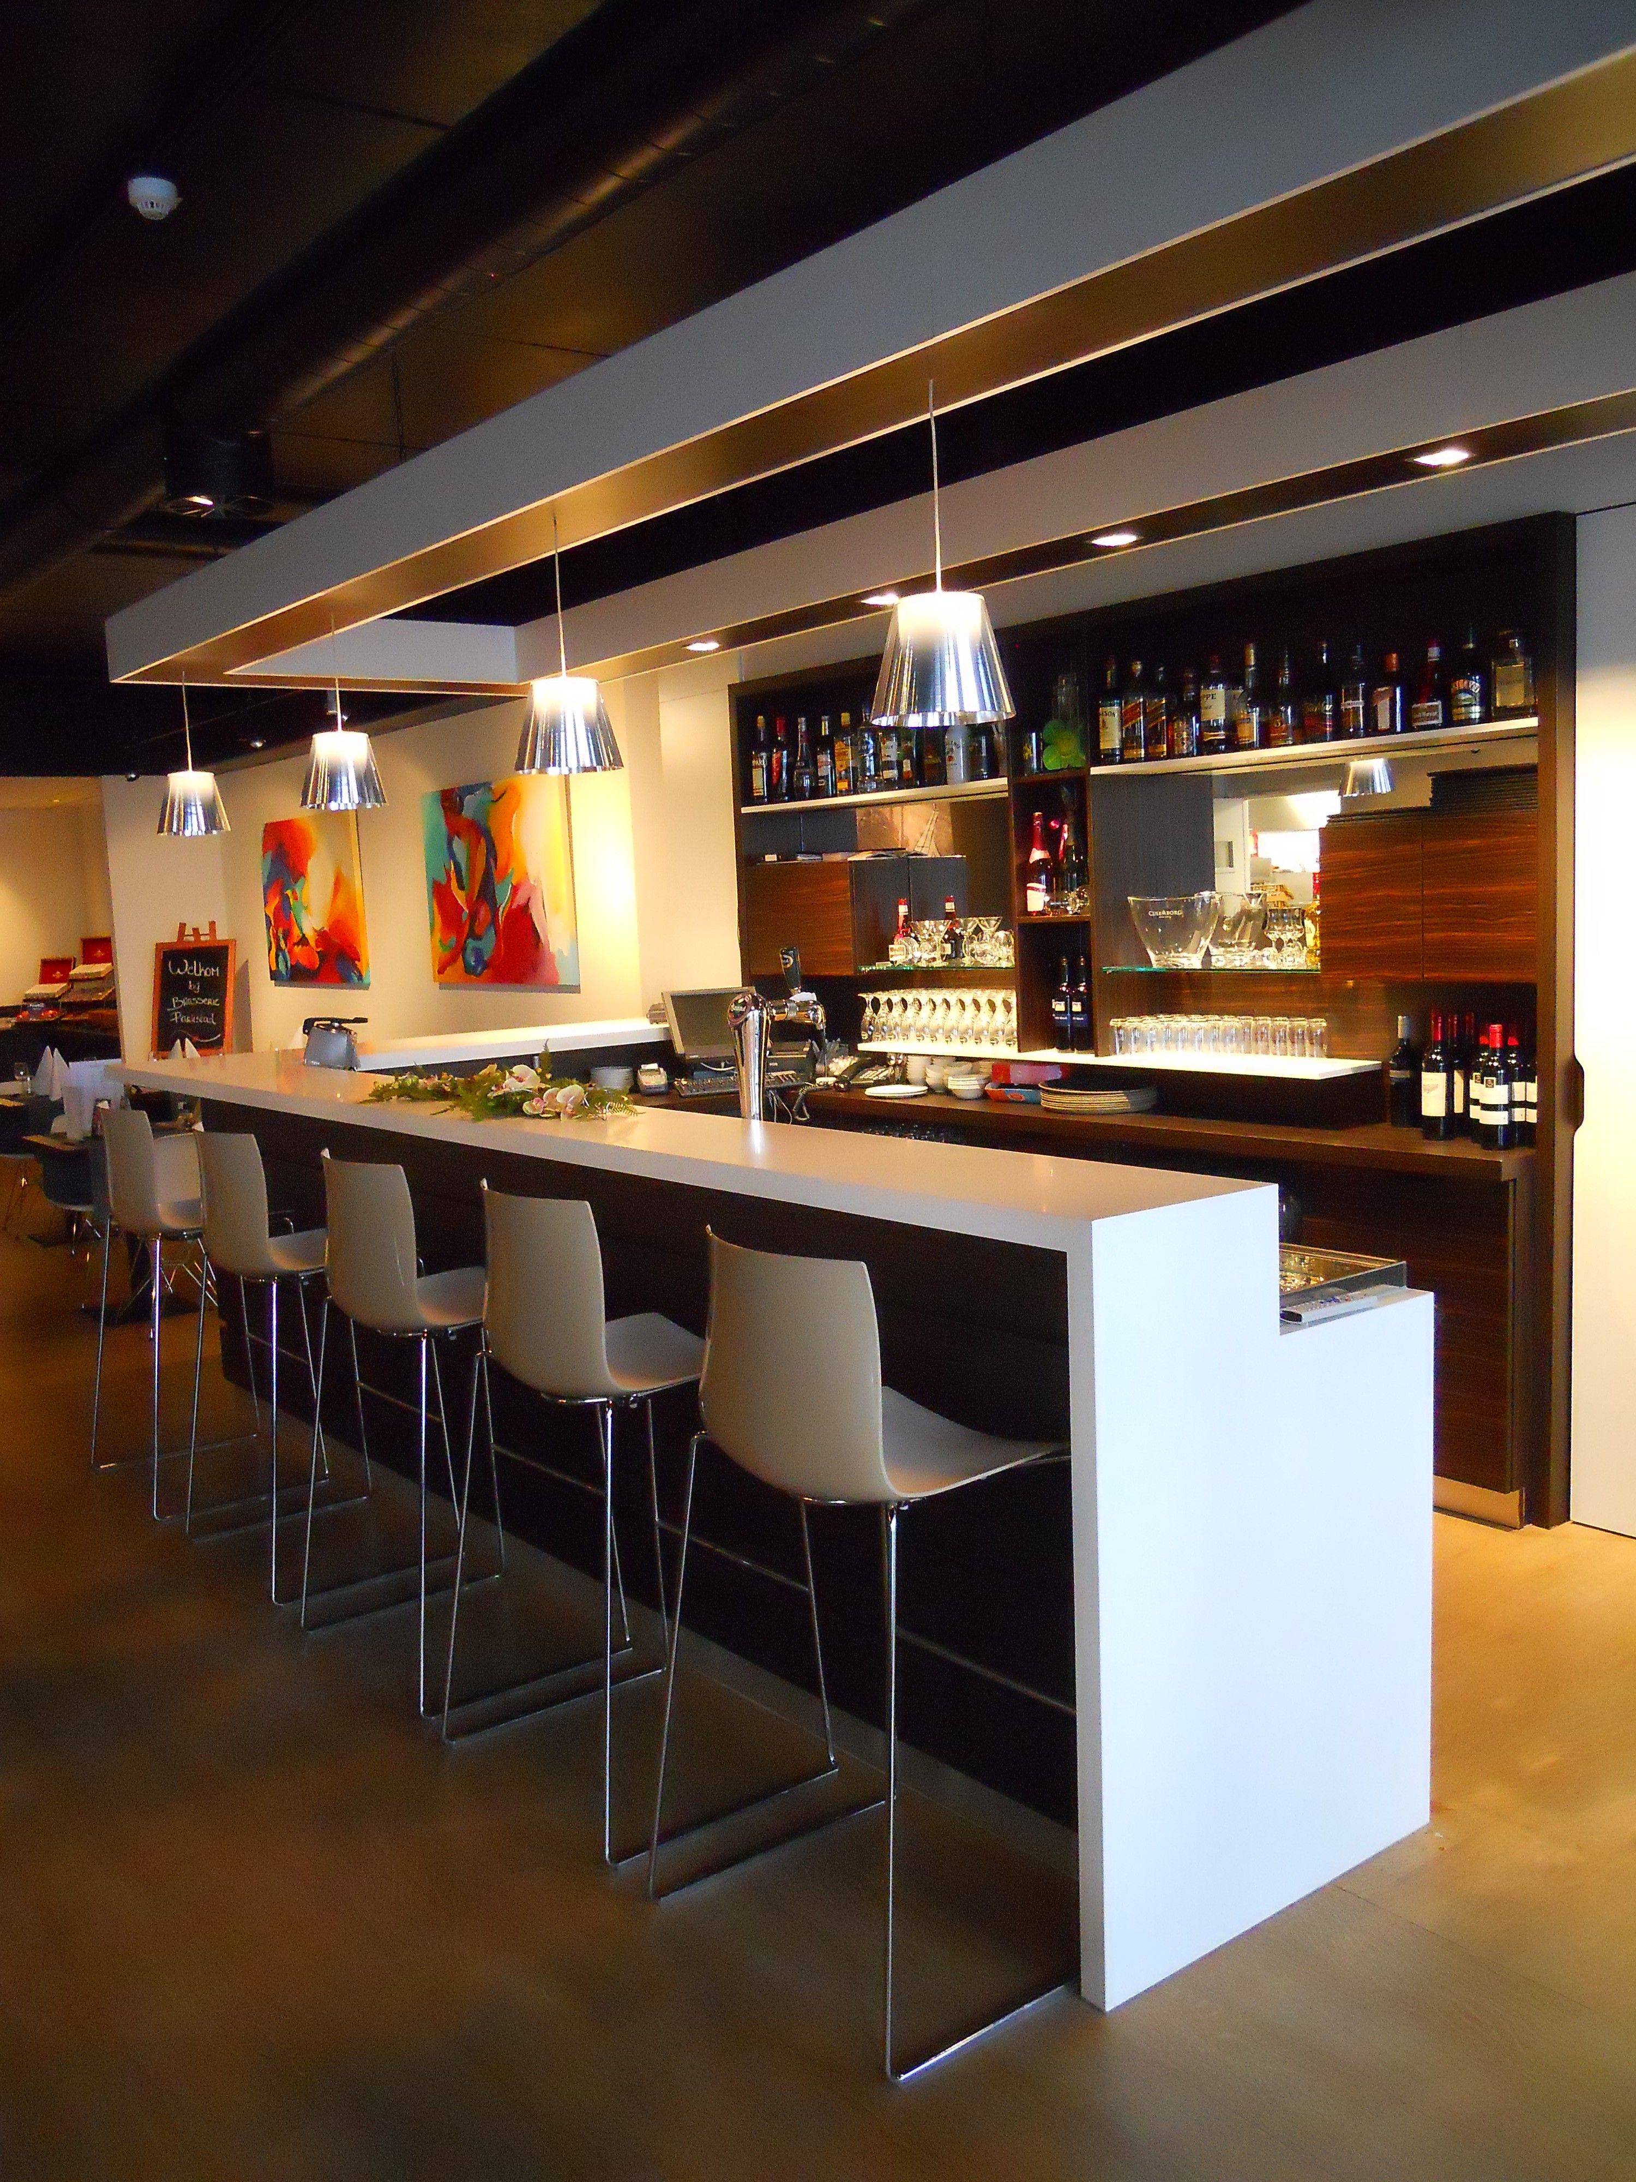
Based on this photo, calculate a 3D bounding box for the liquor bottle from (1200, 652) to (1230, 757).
[{"bbox_3d":[1.126,-1.096,5.002,0.079,0.286,0.079,2,7,32],"label":"liquor bottle"}]

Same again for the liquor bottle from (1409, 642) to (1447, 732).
[{"bbox_3d":[1.567,-1.044,4.538,0.088,0.221,0.088,-6,7,-38],"label":"liquor bottle"}]

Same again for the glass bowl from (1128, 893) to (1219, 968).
[{"bbox_3d":[1.037,-0.470,5.134,0.253,0.224,0.271,-2,6,0],"label":"glass bowl"}]

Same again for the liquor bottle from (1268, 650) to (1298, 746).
[{"bbox_3d":[1.271,-1.074,4.819,0.078,0.268,0.078,2,7,33],"label":"liquor bottle"}]

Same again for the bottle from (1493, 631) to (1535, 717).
[{"bbox_3d":[1.652,-0.984,4.192,0.086,0.214,0.099,-7,7,-37],"label":"bottle"}]

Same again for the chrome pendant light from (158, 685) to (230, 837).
[{"bbox_3d":[-2.025,-1.067,5.681,0.234,0.468,0.234,-7,7,-37],"label":"chrome pendant light"}]

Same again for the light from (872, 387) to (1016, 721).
[{"bbox_3d":[0.193,-0.861,2.821,0.237,0.532,0.237,-2,6,0],"label":"light"}]

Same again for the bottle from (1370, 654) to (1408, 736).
[{"bbox_3d":[1.496,-1.044,4.630,0.078,0.207,0.078,-6,7,-38],"label":"bottle"}]

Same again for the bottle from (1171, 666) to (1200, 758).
[{"bbox_3d":[1.062,-1.087,5.085,0.080,0.257,0.080,2,7,32],"label":"bottle"}]

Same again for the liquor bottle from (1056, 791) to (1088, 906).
[{"bbox_3d":[0.781,-0.724,5.412,0.099,0.358,0.099,-2,6,0],"label":"liquor bottle"}]

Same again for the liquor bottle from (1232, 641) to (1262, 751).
[{"bbox_3d":[1.199,-1.095,4.909,0.077,0.298,0.077,2,7,33],"label":"liquor bottle"}]

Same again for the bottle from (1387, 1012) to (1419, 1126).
[{"bbox_3d":[1.651,-0.061,4.969,0.075,0.315,0.075,-6,7,-38],"label":"bottle"}]

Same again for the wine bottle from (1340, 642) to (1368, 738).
[{"bbox_3d":[1.430,-1.069,4.710,0.068,0.245,0.068,-6,7,-38],"label":"wine bottle"}]

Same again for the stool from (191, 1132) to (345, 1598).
[{"bbox_3d":[-1.292,0.627,4.489,0.527,1.093,0.613,-6,7,-38],"label":"stool"}]

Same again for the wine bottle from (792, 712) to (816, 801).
[{"bbox_3d":[-0.052,-1.219,6.504,0.080,0.315,0.080,-2,6,0],"label":"wine bottle"}]

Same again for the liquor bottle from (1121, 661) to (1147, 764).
[{"bbox_3d":[0.940,-1.122,5.237,0.078,0.304,0.078,2,7,33],"label":"liquor bottle"}]

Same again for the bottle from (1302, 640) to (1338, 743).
[{"bbox_3d":[1.313,-1.042,4.623,0.089,0.267,0.091,-7,7,-37],"label":"bottle"}]

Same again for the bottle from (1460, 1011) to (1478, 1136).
[{"bbox_3d":[1.731,-0.044,4.691,0.075,0.330,0.075,-6,7,-38],"label":"bottle"}]

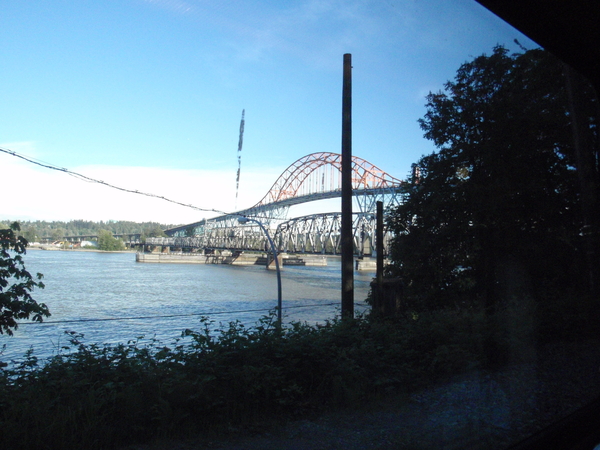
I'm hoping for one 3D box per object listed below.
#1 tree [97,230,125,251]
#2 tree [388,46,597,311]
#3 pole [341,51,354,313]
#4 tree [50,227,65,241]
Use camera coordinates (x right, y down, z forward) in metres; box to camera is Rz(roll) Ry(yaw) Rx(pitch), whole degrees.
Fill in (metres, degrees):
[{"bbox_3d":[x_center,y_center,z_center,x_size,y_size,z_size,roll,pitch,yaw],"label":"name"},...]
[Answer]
[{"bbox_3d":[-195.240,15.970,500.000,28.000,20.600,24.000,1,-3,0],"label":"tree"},{"bbox_3d":[6.148,-1.230,15.500,6.700,8.900,6.200,1,-3,0],"label":"tree"},{"bbox_3d":[1.286,-0.790,13.000,0.310,7.700,0.310,1,-3,0],"label":"pole"},{"bbox_3d":[-289.821,10.756,580.000,16.500,16.800,15.000,1,-3,0],"label":"tree"}]

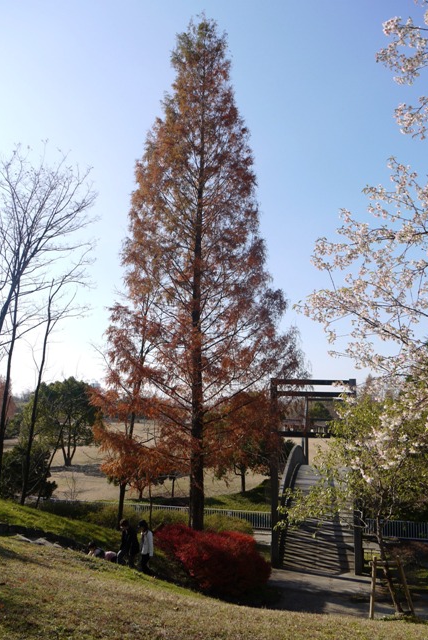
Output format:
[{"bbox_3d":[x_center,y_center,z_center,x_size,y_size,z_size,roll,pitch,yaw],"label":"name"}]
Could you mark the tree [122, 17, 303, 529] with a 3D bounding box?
[{"bbox_3d":[-0.282,-2.272,20.618,7.000,21.500,7.000,0,-9,0],"label":"tree"}]

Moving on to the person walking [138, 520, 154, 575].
[{"bbox_3d":[-1.923,6.503,14.654,0.500,1.570,0.450,1,-9,-6],"label":"person walking"}]

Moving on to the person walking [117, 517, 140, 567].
[{"bbox_3d":[-2.423,6.495,14.756,0.620,1.650,0.500,1,-9,-6],"label":"person walking"}]

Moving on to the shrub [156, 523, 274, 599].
[{"bbox_3d":[-0.110,7.379,16.238,3.600,1.750,2.600,0,-9,0],"label":"shrub"}]

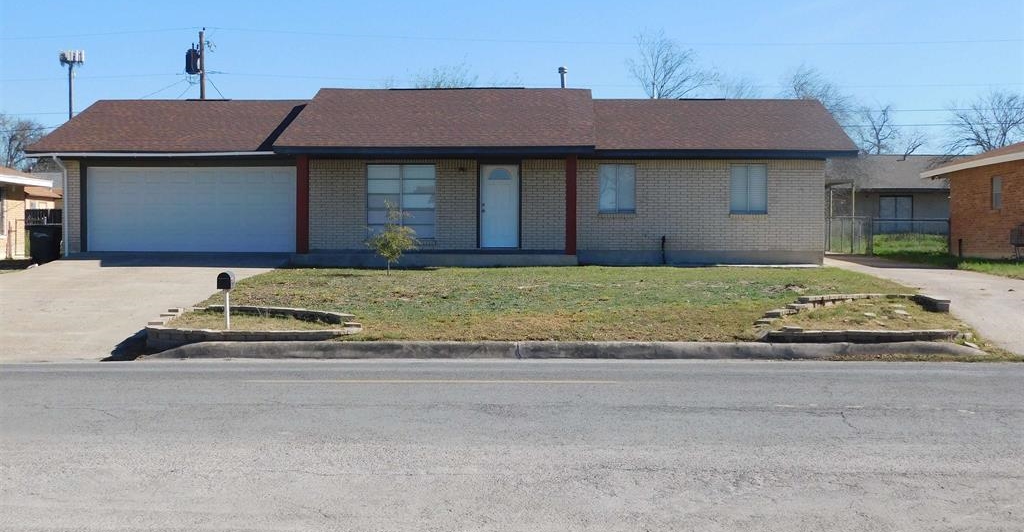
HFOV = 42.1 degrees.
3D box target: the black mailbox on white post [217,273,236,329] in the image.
[{"bbox_3d":[-3.871,0.480,18.050,0.200,0.788,0.460,0,1,-4],"label":"black mailbox on white post"}]

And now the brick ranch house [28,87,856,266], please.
[{"bbox_3d":[-1.606,-2.462,36.014,19.793,4.769,10.550,0,1,2],"label":"brick ranch house"}]

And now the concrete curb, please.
[{"bbox_3d":[0.689,1.112,17.654,10.984,0.230,0.350,0,1,1],"label":"concrete curb"}]

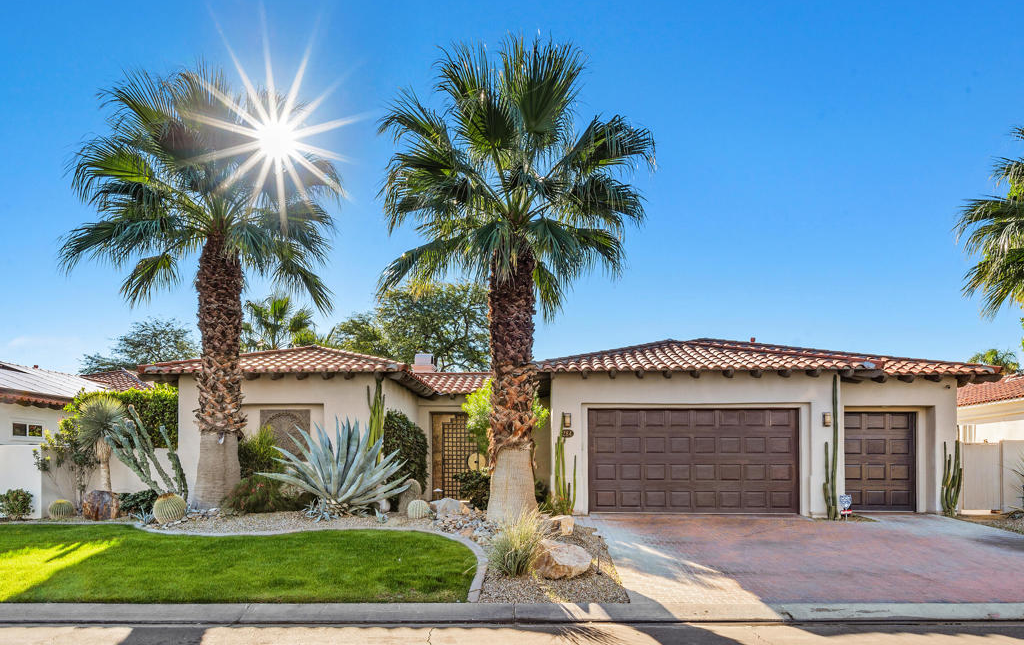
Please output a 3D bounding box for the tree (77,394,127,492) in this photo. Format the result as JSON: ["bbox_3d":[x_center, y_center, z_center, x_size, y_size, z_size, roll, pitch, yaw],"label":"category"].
[{"bbox_3d":[-8.532,2.723,13.600,1.018,2.494,1.000,0,-4,0],"label":"tree"}]

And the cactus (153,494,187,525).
[{"bbox_3d":[-6.386,3.468,12.200,0.621,0.559,0.620,0,-4,0],"label":"cactus"}]

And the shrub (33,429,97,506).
[{"bbox_3d":[-9.291,3.055,13.600,1.324,1.663,1.000,0,-4,0],"label":"shrub"}]

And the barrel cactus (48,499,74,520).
[{"bbox_3d":[-9.088,3.773,13.200,0.514,0.403,0.500,0,-4,0],"label":"barrel cactus"}]

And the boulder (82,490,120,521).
[{"bbox_3d":[-8.156,3.636,13.000,0.740,0.636,0.550,0,-4,0],"label":"boulder"}]

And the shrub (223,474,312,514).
[{"bbox_3d":[-4.728,3.322,12.600,1.661,0.751,1.200,0,-4,0],"label":"shrub"}]

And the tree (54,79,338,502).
[{"bbox_3d":[-6.094,-0.704,12.800,5.368,8.647,5.000,0,-4,0],"label":"tree"}]

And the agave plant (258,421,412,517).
[{"bbox_3d":[-3.345,2.729,12.400,2.712,1.857,2.500,0,-4,0],"label":"agave plant"}]

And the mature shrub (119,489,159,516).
[{"bbox_3d":[-7.572,3.679,13.300,0.837,0.569,0.700,0,-4,0],"label":"mature shrub"}]

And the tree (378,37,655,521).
[{"bbox_3d":[0.083,-0.779,12.000,4.961,8.895,4.700,0,-4,0],"label":"tree"}]

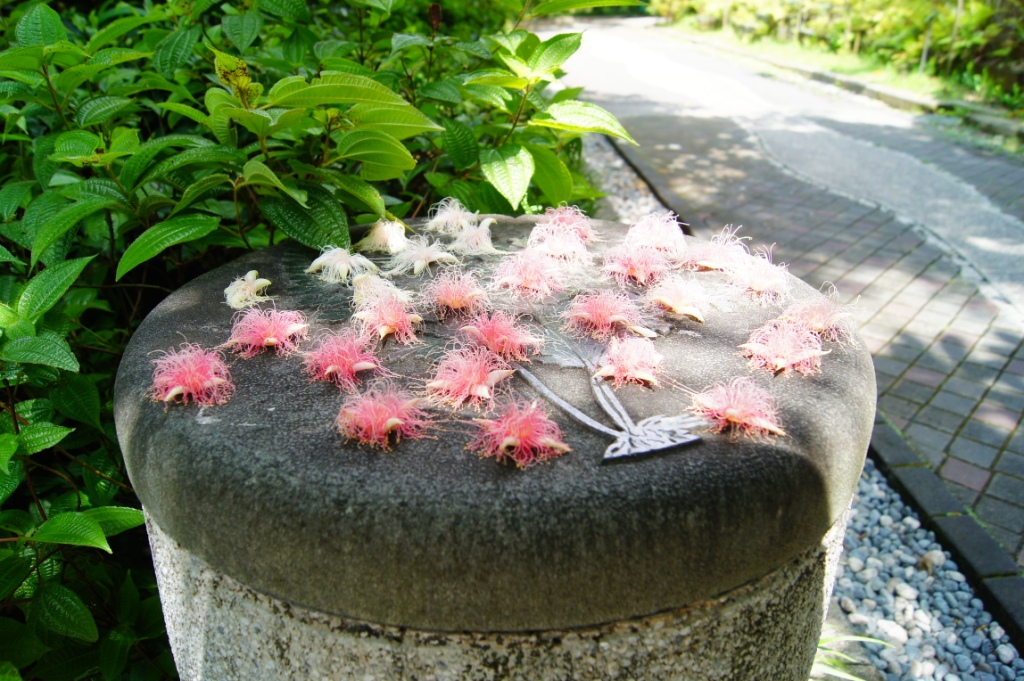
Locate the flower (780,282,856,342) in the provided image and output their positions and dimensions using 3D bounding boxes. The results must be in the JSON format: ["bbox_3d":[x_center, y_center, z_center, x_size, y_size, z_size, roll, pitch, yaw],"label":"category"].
[{"bbox_3d":[0.244,-0.026,0.608,0.055,0.036,0.052,10,27,21],"label":"flower"}]

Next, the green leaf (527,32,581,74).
[{"bbox_3d":[0.052,-0.363,0.970,0.075,0.018,0.038,-36,40,-15],"label":"green leaf"}]

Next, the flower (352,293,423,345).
[{"bbox_3d":[-0.093,-0.021,0.567,0.051,0.029,0.051,1,24,0],"label":"flower"}]

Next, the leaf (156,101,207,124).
[{"bbox_3d":[-0.387,-0.271,0.920,0.070,0.018,0.034,-2,46,-28],"label":"leaf"}]

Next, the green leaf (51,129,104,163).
[{"bbox_3d":[-0.436,-0.195,0.770,0.052,0.018,0.038,-7,66,-18],"label":"green leaf"}]

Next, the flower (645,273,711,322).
[{"bbox_3d":[0.133,-0.038,0.610,0.052,0.031,0.052,1,24,0],"label":"flower"}]

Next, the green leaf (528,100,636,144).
[{"bbox_3d":[0.087,-0.270,0.950,0.135,0.028,0.055,12,29,6],"label":"green leaf"}]

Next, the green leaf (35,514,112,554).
[{"bbox_3d":[-0.430,0.188,0.750,0.078,0.018,0.042,12,26,6],"label":"green leaf"}]

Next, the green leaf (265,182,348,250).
[{"bbox_3d":[-0.213,-0.128,0.790,0.062,0.022,0.105,-15,54,-46],"label":"green leaf"}]

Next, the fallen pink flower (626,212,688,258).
[{"bbox_3d":[0.148,-0.107,0.782,0.056,0.033,0.056,-2,26,0],"label":"fallen pink flower"}]

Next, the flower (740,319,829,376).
[{"bbox_3d":[0.192,0.000,0.537,0.059,0.028,0.059,1,24,0],"label":"flower"}]

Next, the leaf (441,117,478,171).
[{"bbox_3d":[-0.070,-0.263,1.030,0.045,0.078,0.012,-18,-8,-3],"label":"leaf"}]

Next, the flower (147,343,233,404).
[{"bbox_3d":[-0.219,0.018,0.519,0.054,0.032,0.052,-11,27,-23],"label":"flower"}]

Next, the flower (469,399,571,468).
[{"bbox_3d":[0.004,0.044,0.398,0.053,0.022,0.048,0,24,1],"label":"flower"}]

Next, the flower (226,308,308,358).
[{"bbox_3d":[-0.188,-0.010,0.587,0.061,0.025,0.058,-8,26,-17],"label":"flower"}]

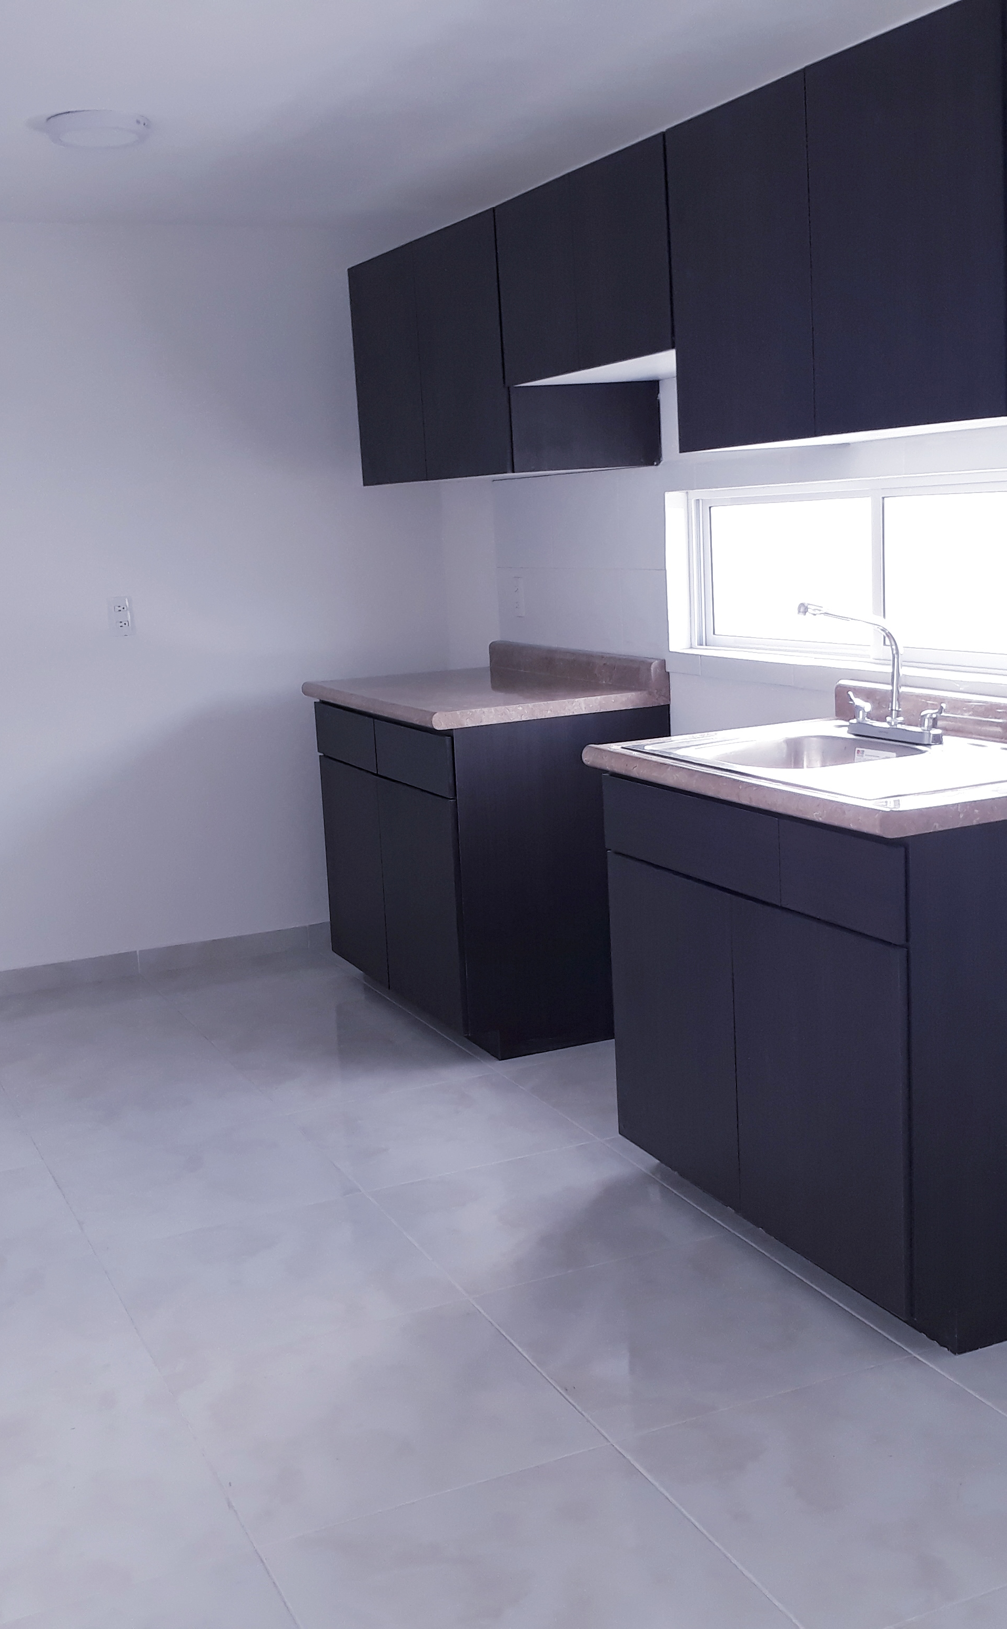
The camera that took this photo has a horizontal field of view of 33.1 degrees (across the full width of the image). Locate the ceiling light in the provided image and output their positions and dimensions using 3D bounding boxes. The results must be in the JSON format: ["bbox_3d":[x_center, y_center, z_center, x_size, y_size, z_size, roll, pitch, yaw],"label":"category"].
[{"bbox_3d":[-0.862,-1.466,3.637,0.230,0.040,0.230,-8,12,-24],"label":"ceiling light"}]

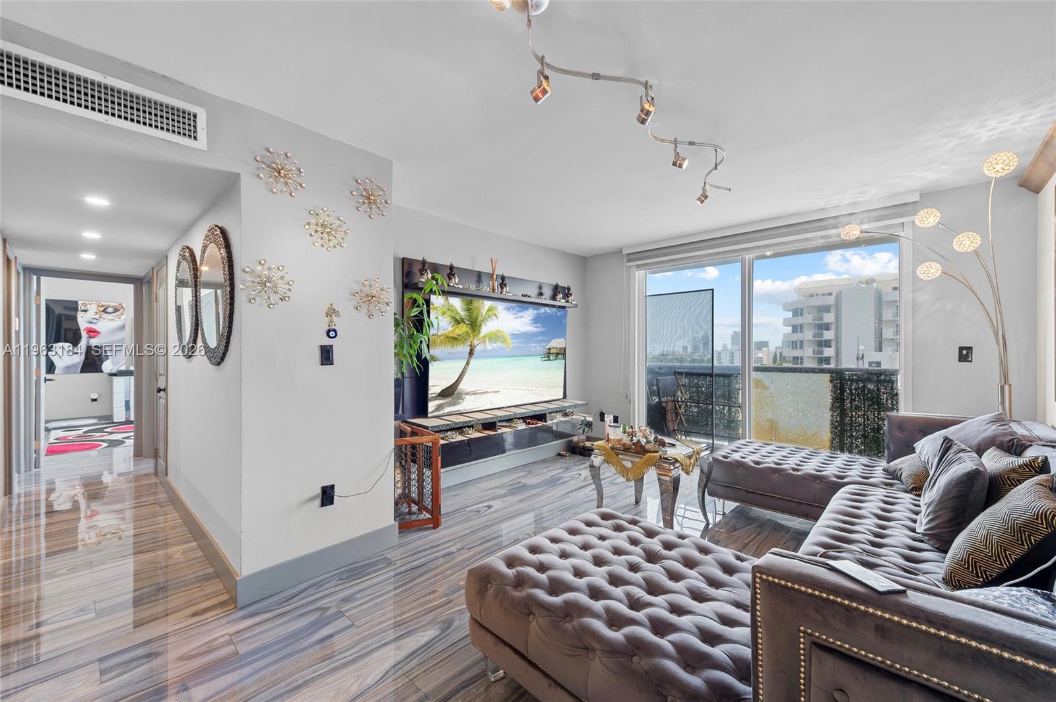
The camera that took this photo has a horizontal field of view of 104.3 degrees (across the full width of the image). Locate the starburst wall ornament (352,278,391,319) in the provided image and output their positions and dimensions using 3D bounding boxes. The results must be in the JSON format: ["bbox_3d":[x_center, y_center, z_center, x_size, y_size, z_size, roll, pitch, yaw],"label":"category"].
[{"bbox_3d":[-0.918,-0.319,2.467,0.075,0.245,0.237,0,0,42],"label":"starburst wall ornament"}]

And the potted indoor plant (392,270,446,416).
[{"bbox_3d":[-0.916,-0.067,3.116,0.500,1.120,0.560,0,0,42],"label":"potted indoor plant"}]

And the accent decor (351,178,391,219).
[{"bbox_3d":[-0.940,-0.908,2.447,0.080,0.240,0.240,0,0,42],"label":"accent decor"}]

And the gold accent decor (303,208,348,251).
[{"bbox_3d":[-1.097,-0.683,2.271,0.075,0.236,0.237,0,0,42],"label":"gold accent decor"}]

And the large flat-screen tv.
[{"bbox_3d":[-0.215,0.040,4.177,0.055,1.060,1.880,4,3,42],"label":"large flat-screen tv"}]

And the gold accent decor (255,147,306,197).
[{"bbox_3d":[-1.250,-0.923,2.103,0.075,0.236,0.232,0,0,42],"label":"gold accent decor"}]

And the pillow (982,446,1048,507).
[{"bbox_3d":[2.047,0.595,1.736,0.140,0.380,0.410,16,6,21],"label":"pillow"}]

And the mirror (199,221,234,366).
[{"bbox_3d":[-1.748,-0.307,2.289,0.750,0.775,0.034,0,0,42],"label":"mirror"}]

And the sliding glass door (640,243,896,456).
[{"bbox_3d":[2.159,0.148,4.057,2.320,2.180,0.100,0,0,42],"label":"sliding glass door"}]

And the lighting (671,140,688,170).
[{"bbox_3d":[0.781,-1.012,2.110,0.082,0.150,0.058,0,0,37],"label":"lighting"}]

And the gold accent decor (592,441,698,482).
[{"bbox_3d":[0.895,0.775,2.922,0.590,0.210,0.650,0,0,42],"label":"gold accent decor"}]

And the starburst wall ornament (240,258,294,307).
[{"bbox_3d":[-1.299,-0.336,2.048,0.080,0.240,0.240,0,0,42],"label":"starburst wall ornament"}]

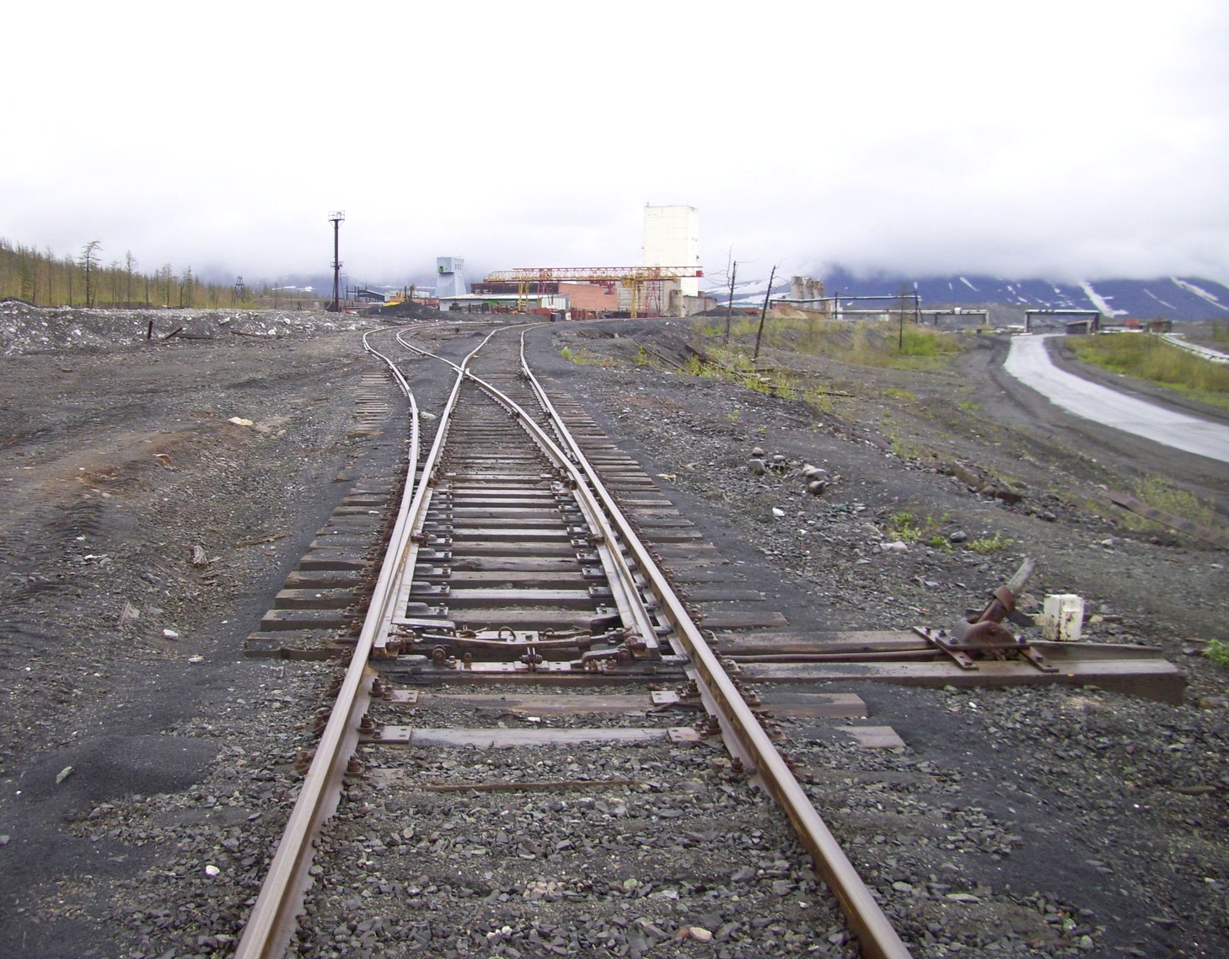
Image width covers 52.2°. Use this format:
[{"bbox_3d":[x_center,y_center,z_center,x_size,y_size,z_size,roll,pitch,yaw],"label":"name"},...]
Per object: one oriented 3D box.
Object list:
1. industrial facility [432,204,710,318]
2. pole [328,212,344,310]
[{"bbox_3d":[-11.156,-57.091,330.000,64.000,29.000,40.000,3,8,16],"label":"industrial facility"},{"bbox_3d":[-35.951,-28.027,162.000,2.000,13.000,2.000,-1,8,-12],"label":"pole"}]

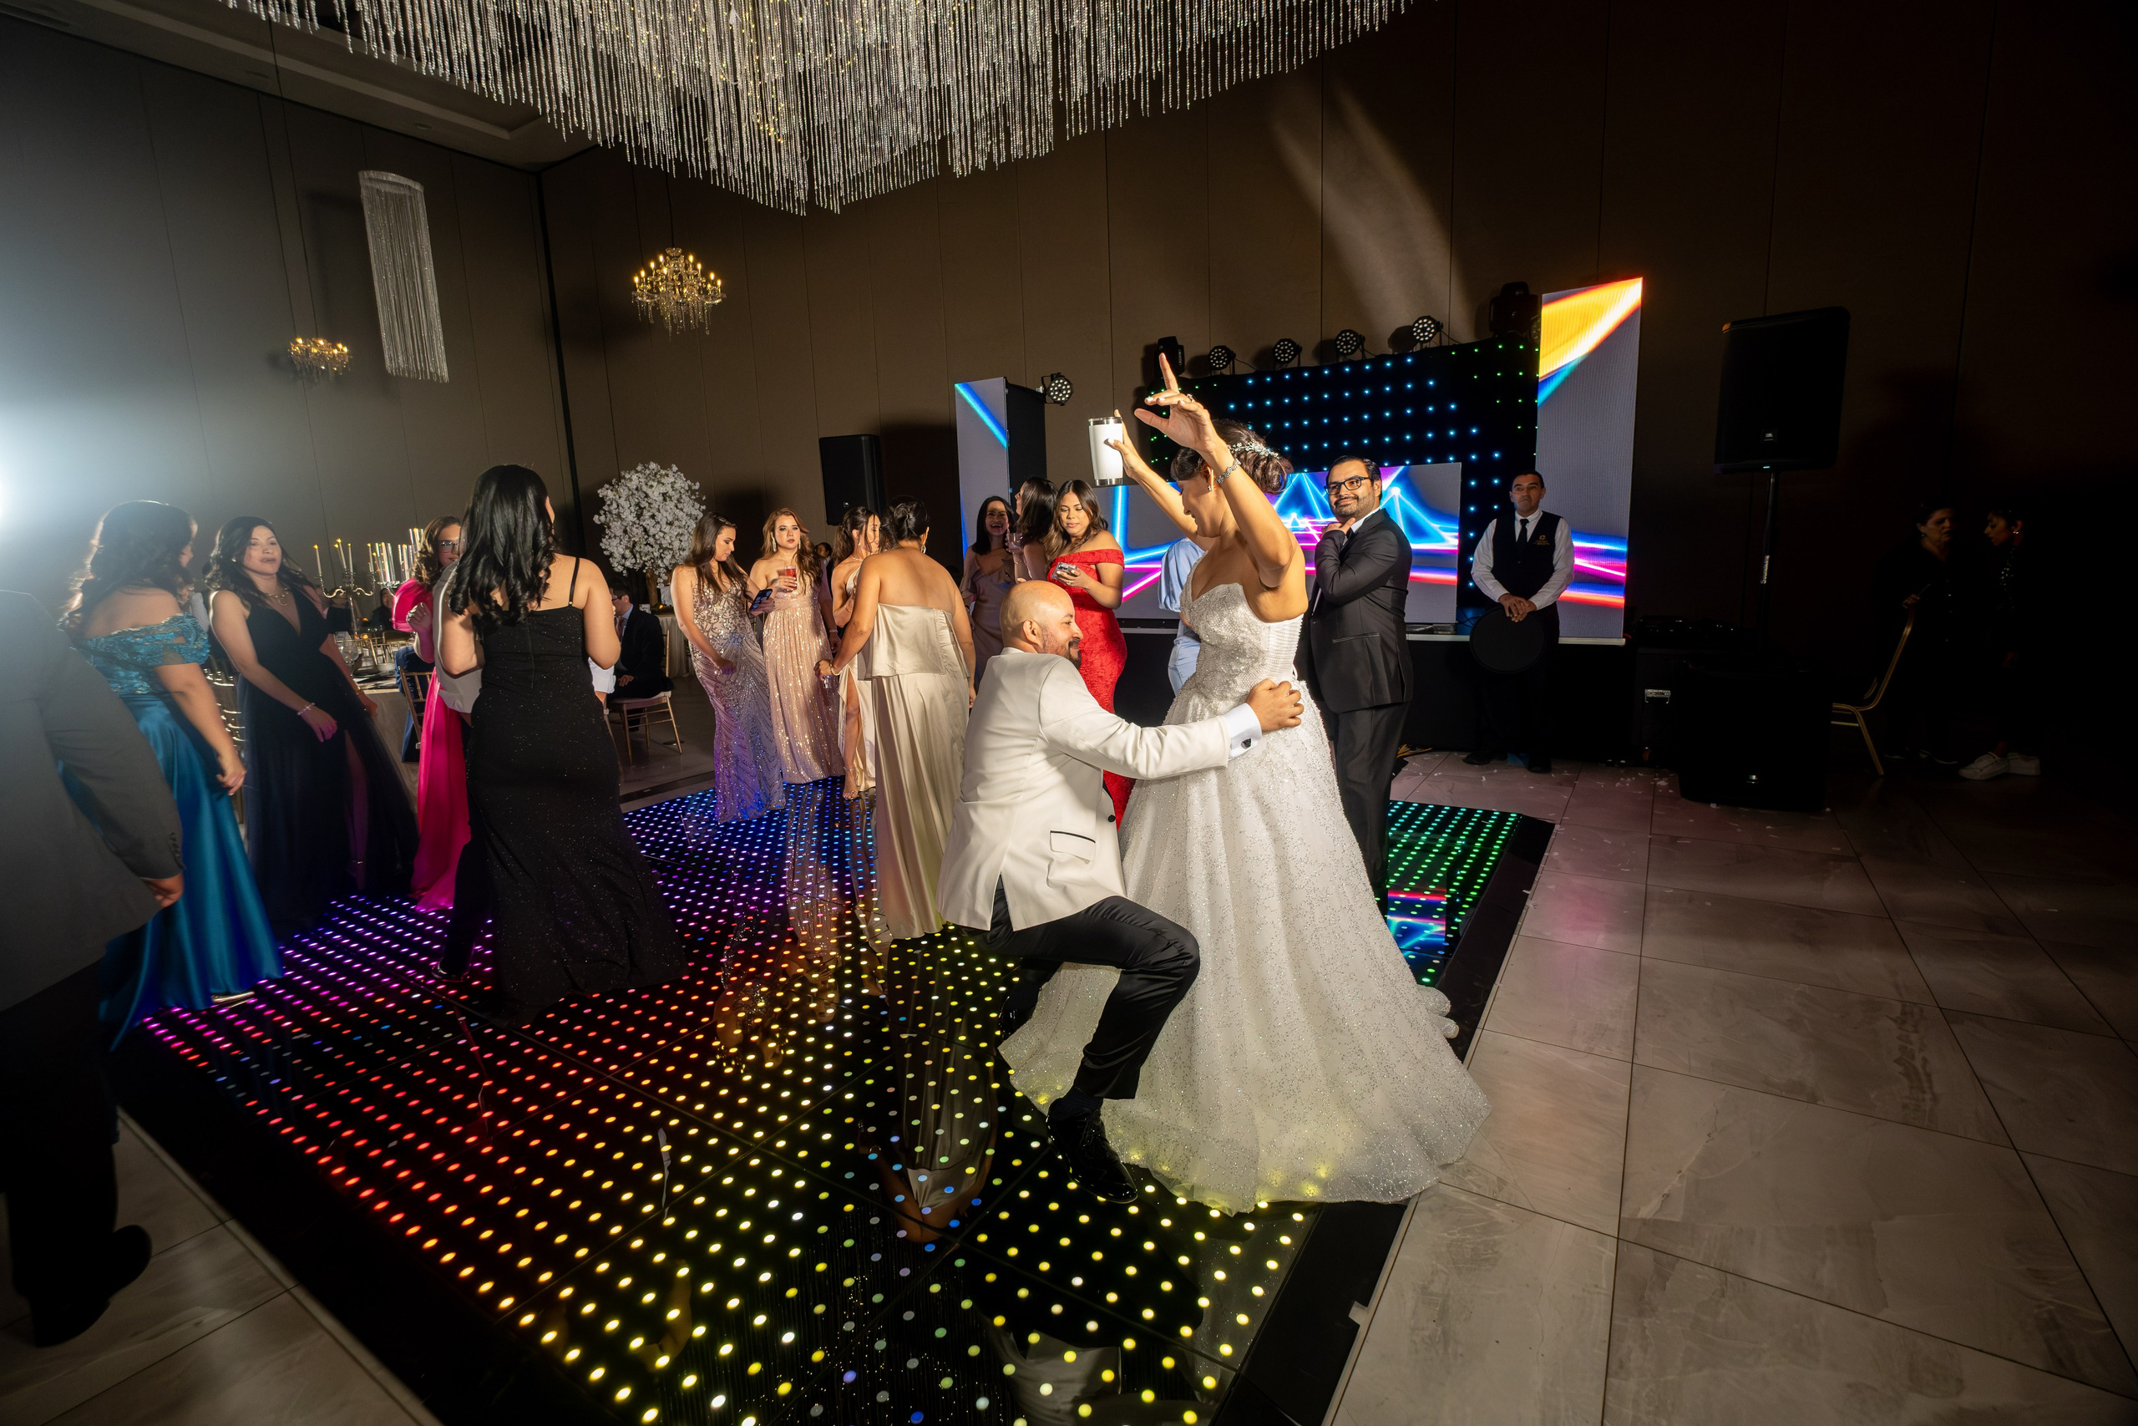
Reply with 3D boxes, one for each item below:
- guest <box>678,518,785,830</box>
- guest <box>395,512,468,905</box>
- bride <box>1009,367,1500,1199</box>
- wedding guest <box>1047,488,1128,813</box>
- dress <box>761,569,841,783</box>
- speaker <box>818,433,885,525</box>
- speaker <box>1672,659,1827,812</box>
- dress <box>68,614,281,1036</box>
[{"bbox_3d":[-1.841,-0.253,5.175,0.460,1.630,0.460,8,14,43],"label":"guest"},{"bbox_3d":[-2.536,-0.040,4.024,0.520,1.600,0.450,-11,13,-40],"label":"guest"},{"bbox_3d":[0.422,0.040,2.469,1.220,1.850,1.150,-4,10,-11],"label":"bride"},{"bbox_3d":[0.035,-0.138,4.040,0.460,1.670,0.380,5,13,36],"label":"wedding guest"},{"bbox_3d":[-1.731,-0.252,6.083,0.450,1.340,0.400,-7,10,-24],"label":"dress"},{"bbox_3d":[-1.794,-1.933,7.849,0.430,0.700,0.360,1,11,17],"label":"speaker"},{"bbox_3d":[3.633,0.091,5.059,0.590,0.670,0.680,4,11,32],"label":"speaker"},{"bbox_3d":[-2.945,0.309,3.099,0.500,1.270,0.520,2,11,20],"label":"dress"}]

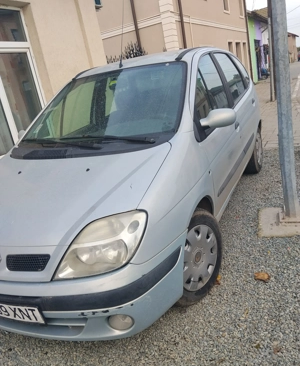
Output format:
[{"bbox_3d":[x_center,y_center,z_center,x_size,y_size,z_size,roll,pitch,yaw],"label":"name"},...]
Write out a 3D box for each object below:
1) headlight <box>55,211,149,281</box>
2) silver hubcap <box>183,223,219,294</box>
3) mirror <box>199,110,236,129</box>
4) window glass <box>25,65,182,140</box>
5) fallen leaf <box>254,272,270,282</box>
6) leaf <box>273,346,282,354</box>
[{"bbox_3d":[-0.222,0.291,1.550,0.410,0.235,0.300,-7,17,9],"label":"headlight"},{"bbox_3d":[0.261,0.455,2.087,0.130,0.405,0.405,7,24,43],"label":"silver hubcap"},{"bbox_3d":[0.478,-0.441,2.305,0.240,0.135,0.130,-1,19,26],"label":"mirror"},{"bbox_3d":[-0.343,-0.625,2.613,1.330,0.130,0.880,-1,50,26],"label":"window glass"},{"bbox_3d":[0.752,0.627,2.239,0.105,0.028,0.080,1,20,36],"label":"fallen leaf"},{"bbox_3d":[0.635,0.830,1.670,0.060,0.020,0.055,-10,16,4],"label":"leaf"}]

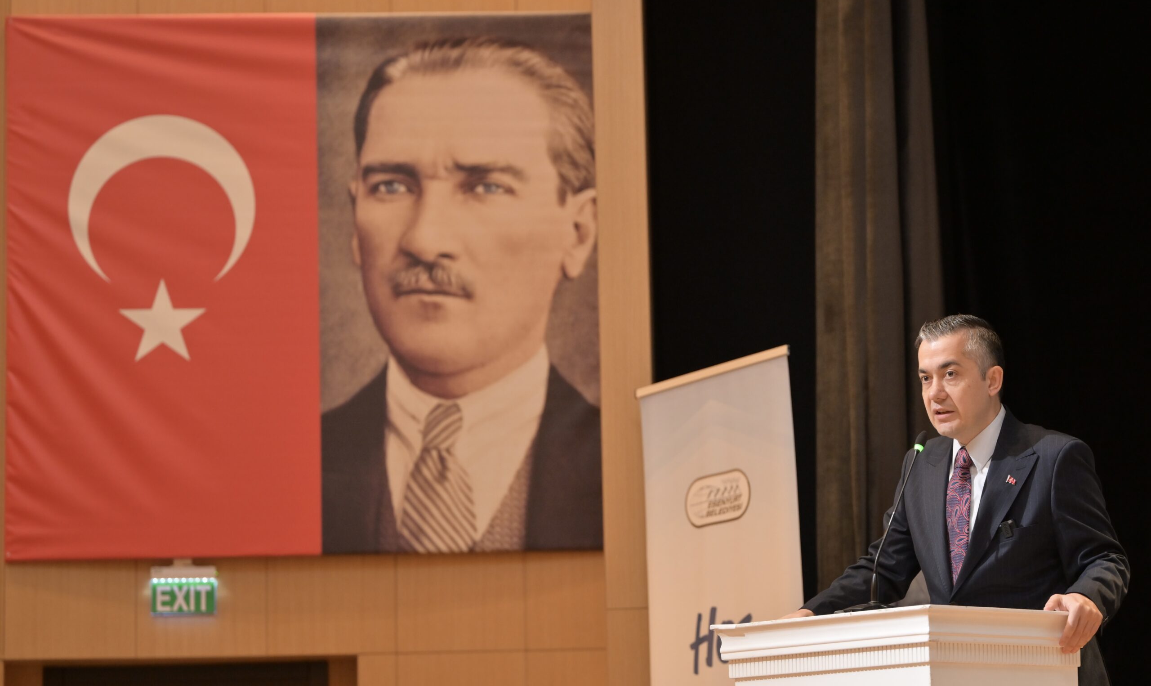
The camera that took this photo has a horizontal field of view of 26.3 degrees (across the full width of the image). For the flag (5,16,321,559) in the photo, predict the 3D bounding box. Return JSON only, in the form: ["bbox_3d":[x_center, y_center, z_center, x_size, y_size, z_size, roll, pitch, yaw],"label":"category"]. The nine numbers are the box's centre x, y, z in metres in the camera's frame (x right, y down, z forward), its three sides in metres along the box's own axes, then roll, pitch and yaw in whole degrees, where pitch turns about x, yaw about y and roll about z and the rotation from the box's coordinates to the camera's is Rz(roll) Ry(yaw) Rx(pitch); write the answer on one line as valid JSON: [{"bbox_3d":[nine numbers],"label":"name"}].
[{"bbox_3d":[-1.687,-0.233,10.060,1.280,2.230,0.030,-1,-8,-4],"label":"flag"}]

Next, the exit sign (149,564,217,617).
[{"bbox_3d":[-1.570,0.985,9.870,0.268,0.212,0.050,-1,-8,-4],"label":"exit sign"}]

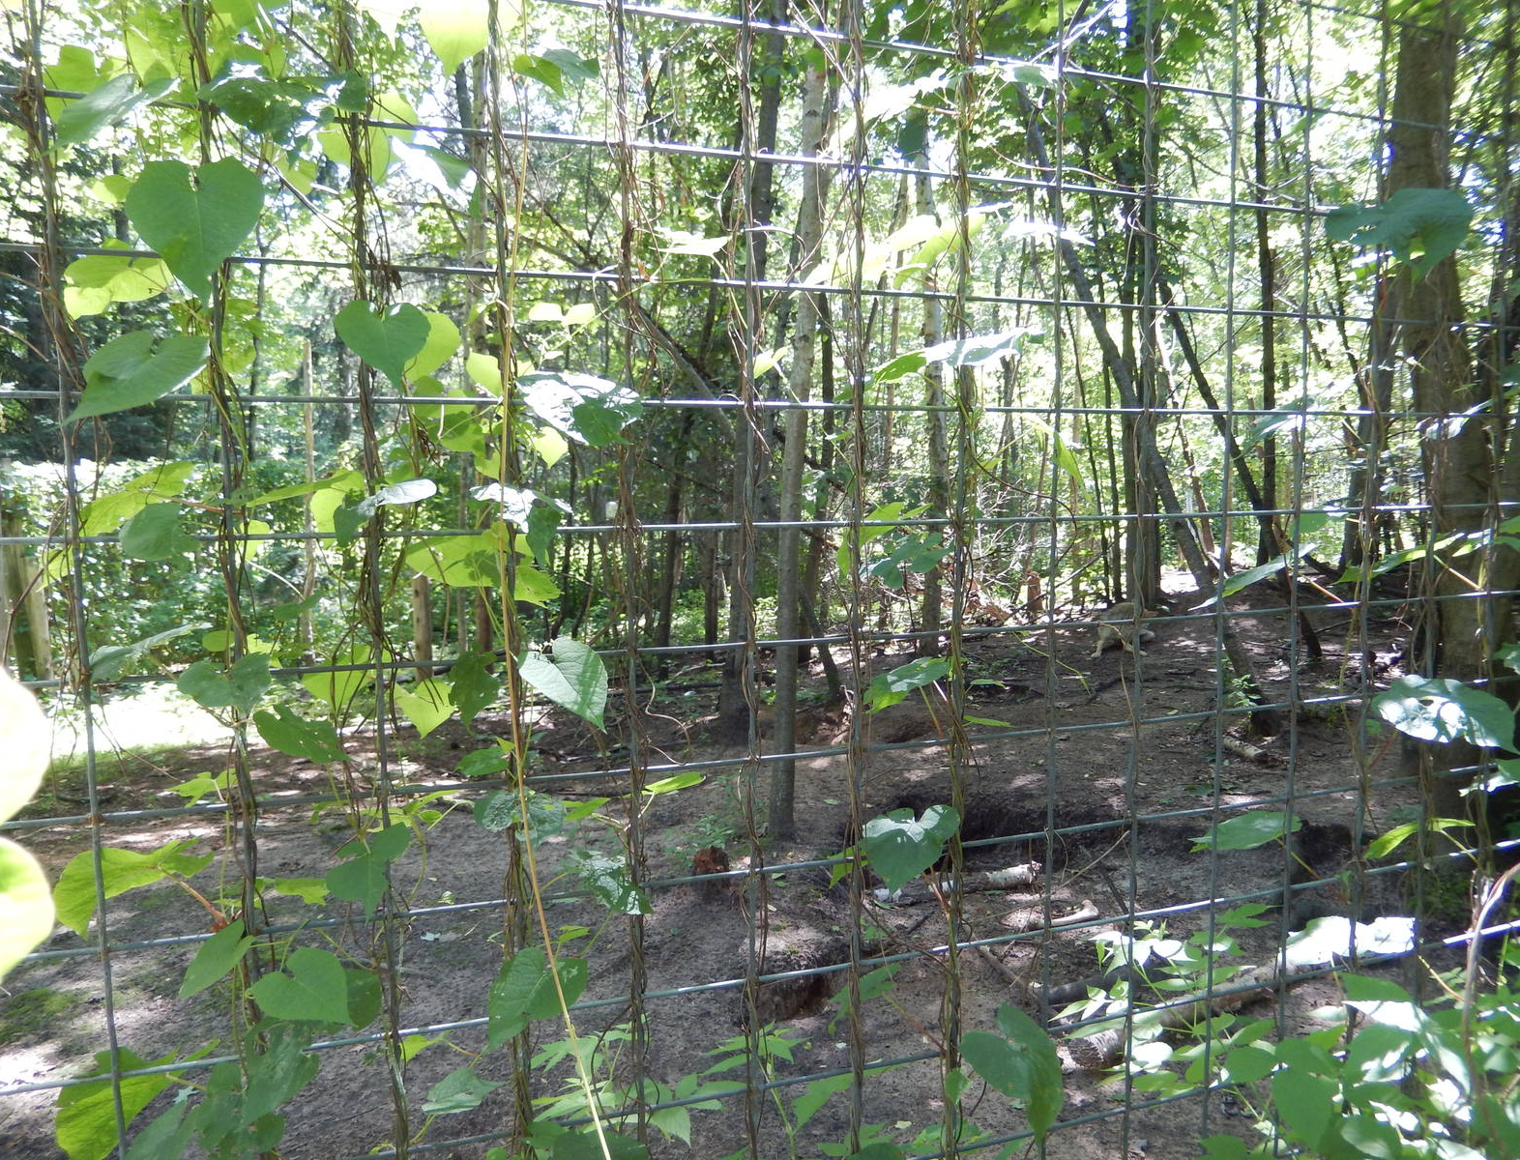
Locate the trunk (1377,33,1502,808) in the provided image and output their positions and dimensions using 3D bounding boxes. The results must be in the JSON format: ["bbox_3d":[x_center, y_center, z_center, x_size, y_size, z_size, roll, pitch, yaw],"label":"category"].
[{"bbox_3d":[3.090,-0.650,5.050,0.420,3.700,0.400,-2,7,31],"label":"trunk"}]

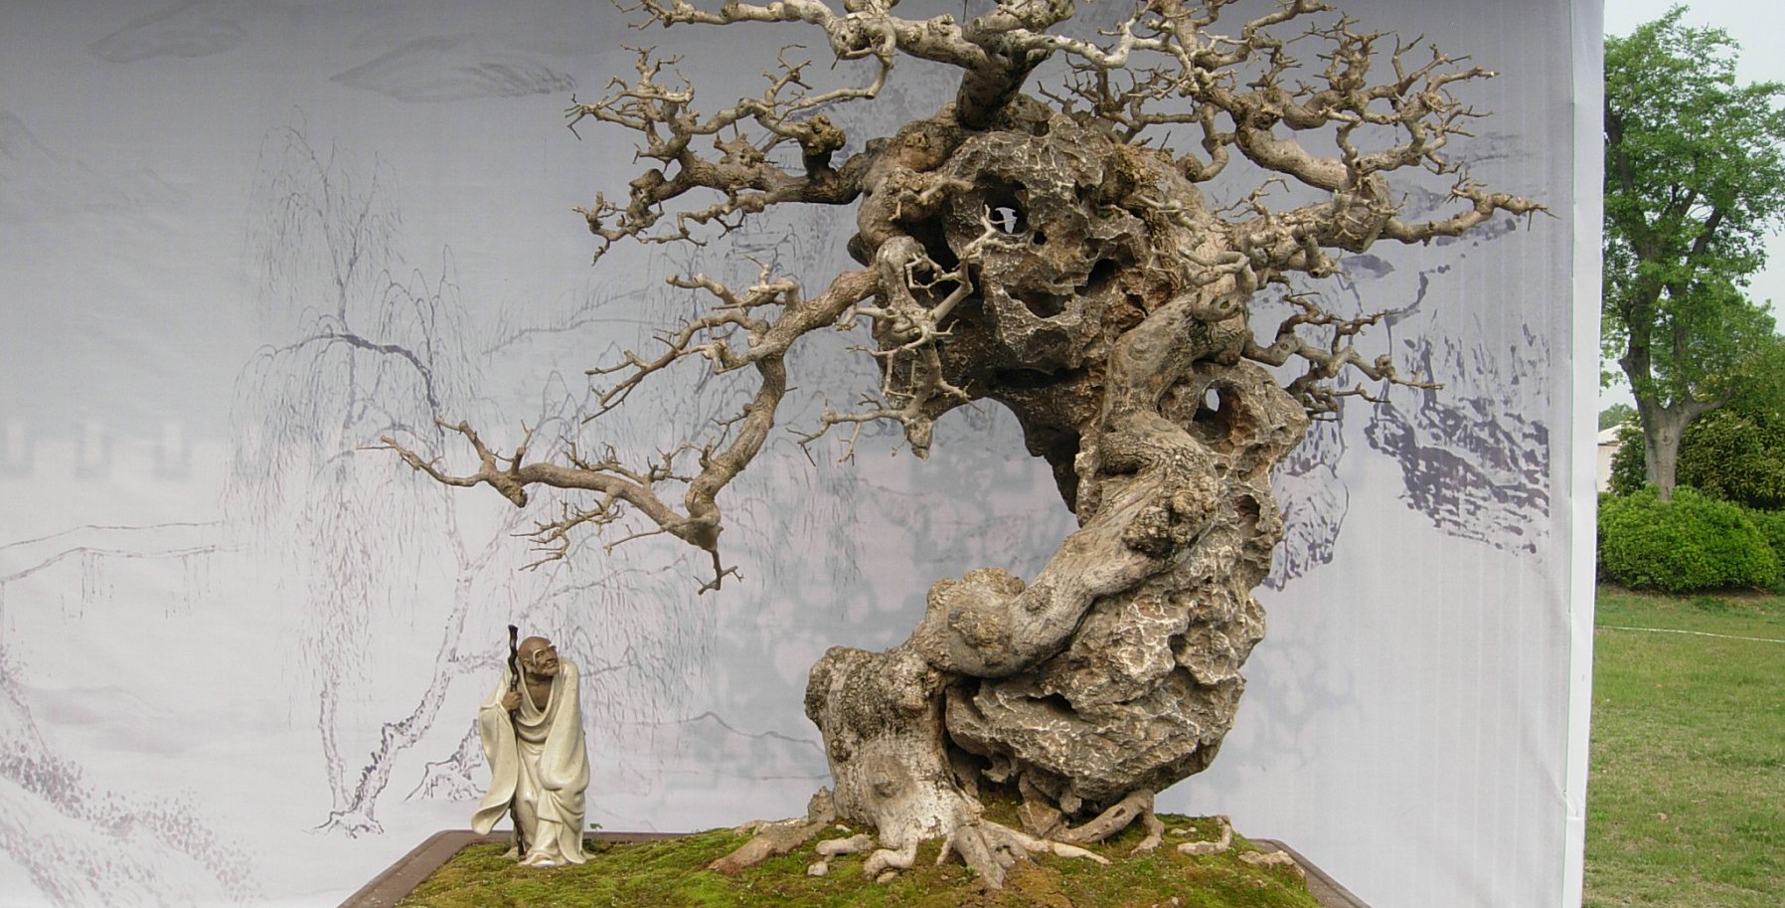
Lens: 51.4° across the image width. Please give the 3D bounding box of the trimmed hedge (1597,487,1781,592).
[{"bbox_3d":[9.100,0.960,21.500,2.400,1.200,1.900,0,-1,0],"label":"trimmed hedge"}]

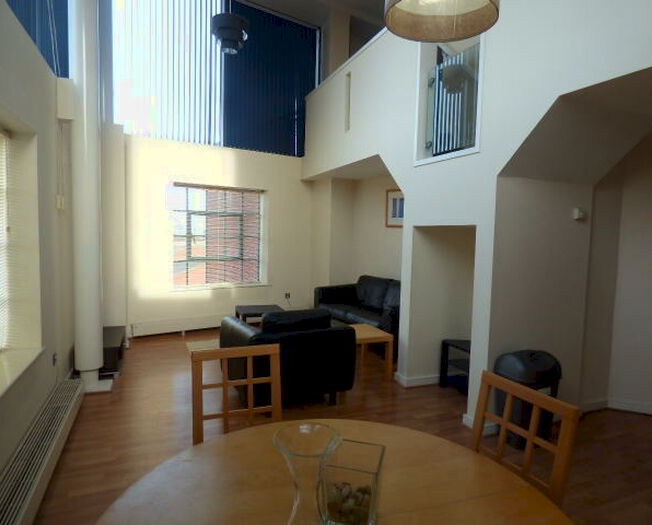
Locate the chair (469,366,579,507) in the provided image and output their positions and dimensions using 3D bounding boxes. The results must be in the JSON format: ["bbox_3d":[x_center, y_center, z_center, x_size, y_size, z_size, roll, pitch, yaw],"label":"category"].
[{"bbox_3d":[0.522,0.917,1.426,0.500,0.895,0.415,-1,5,-27],"label":"chair"}]

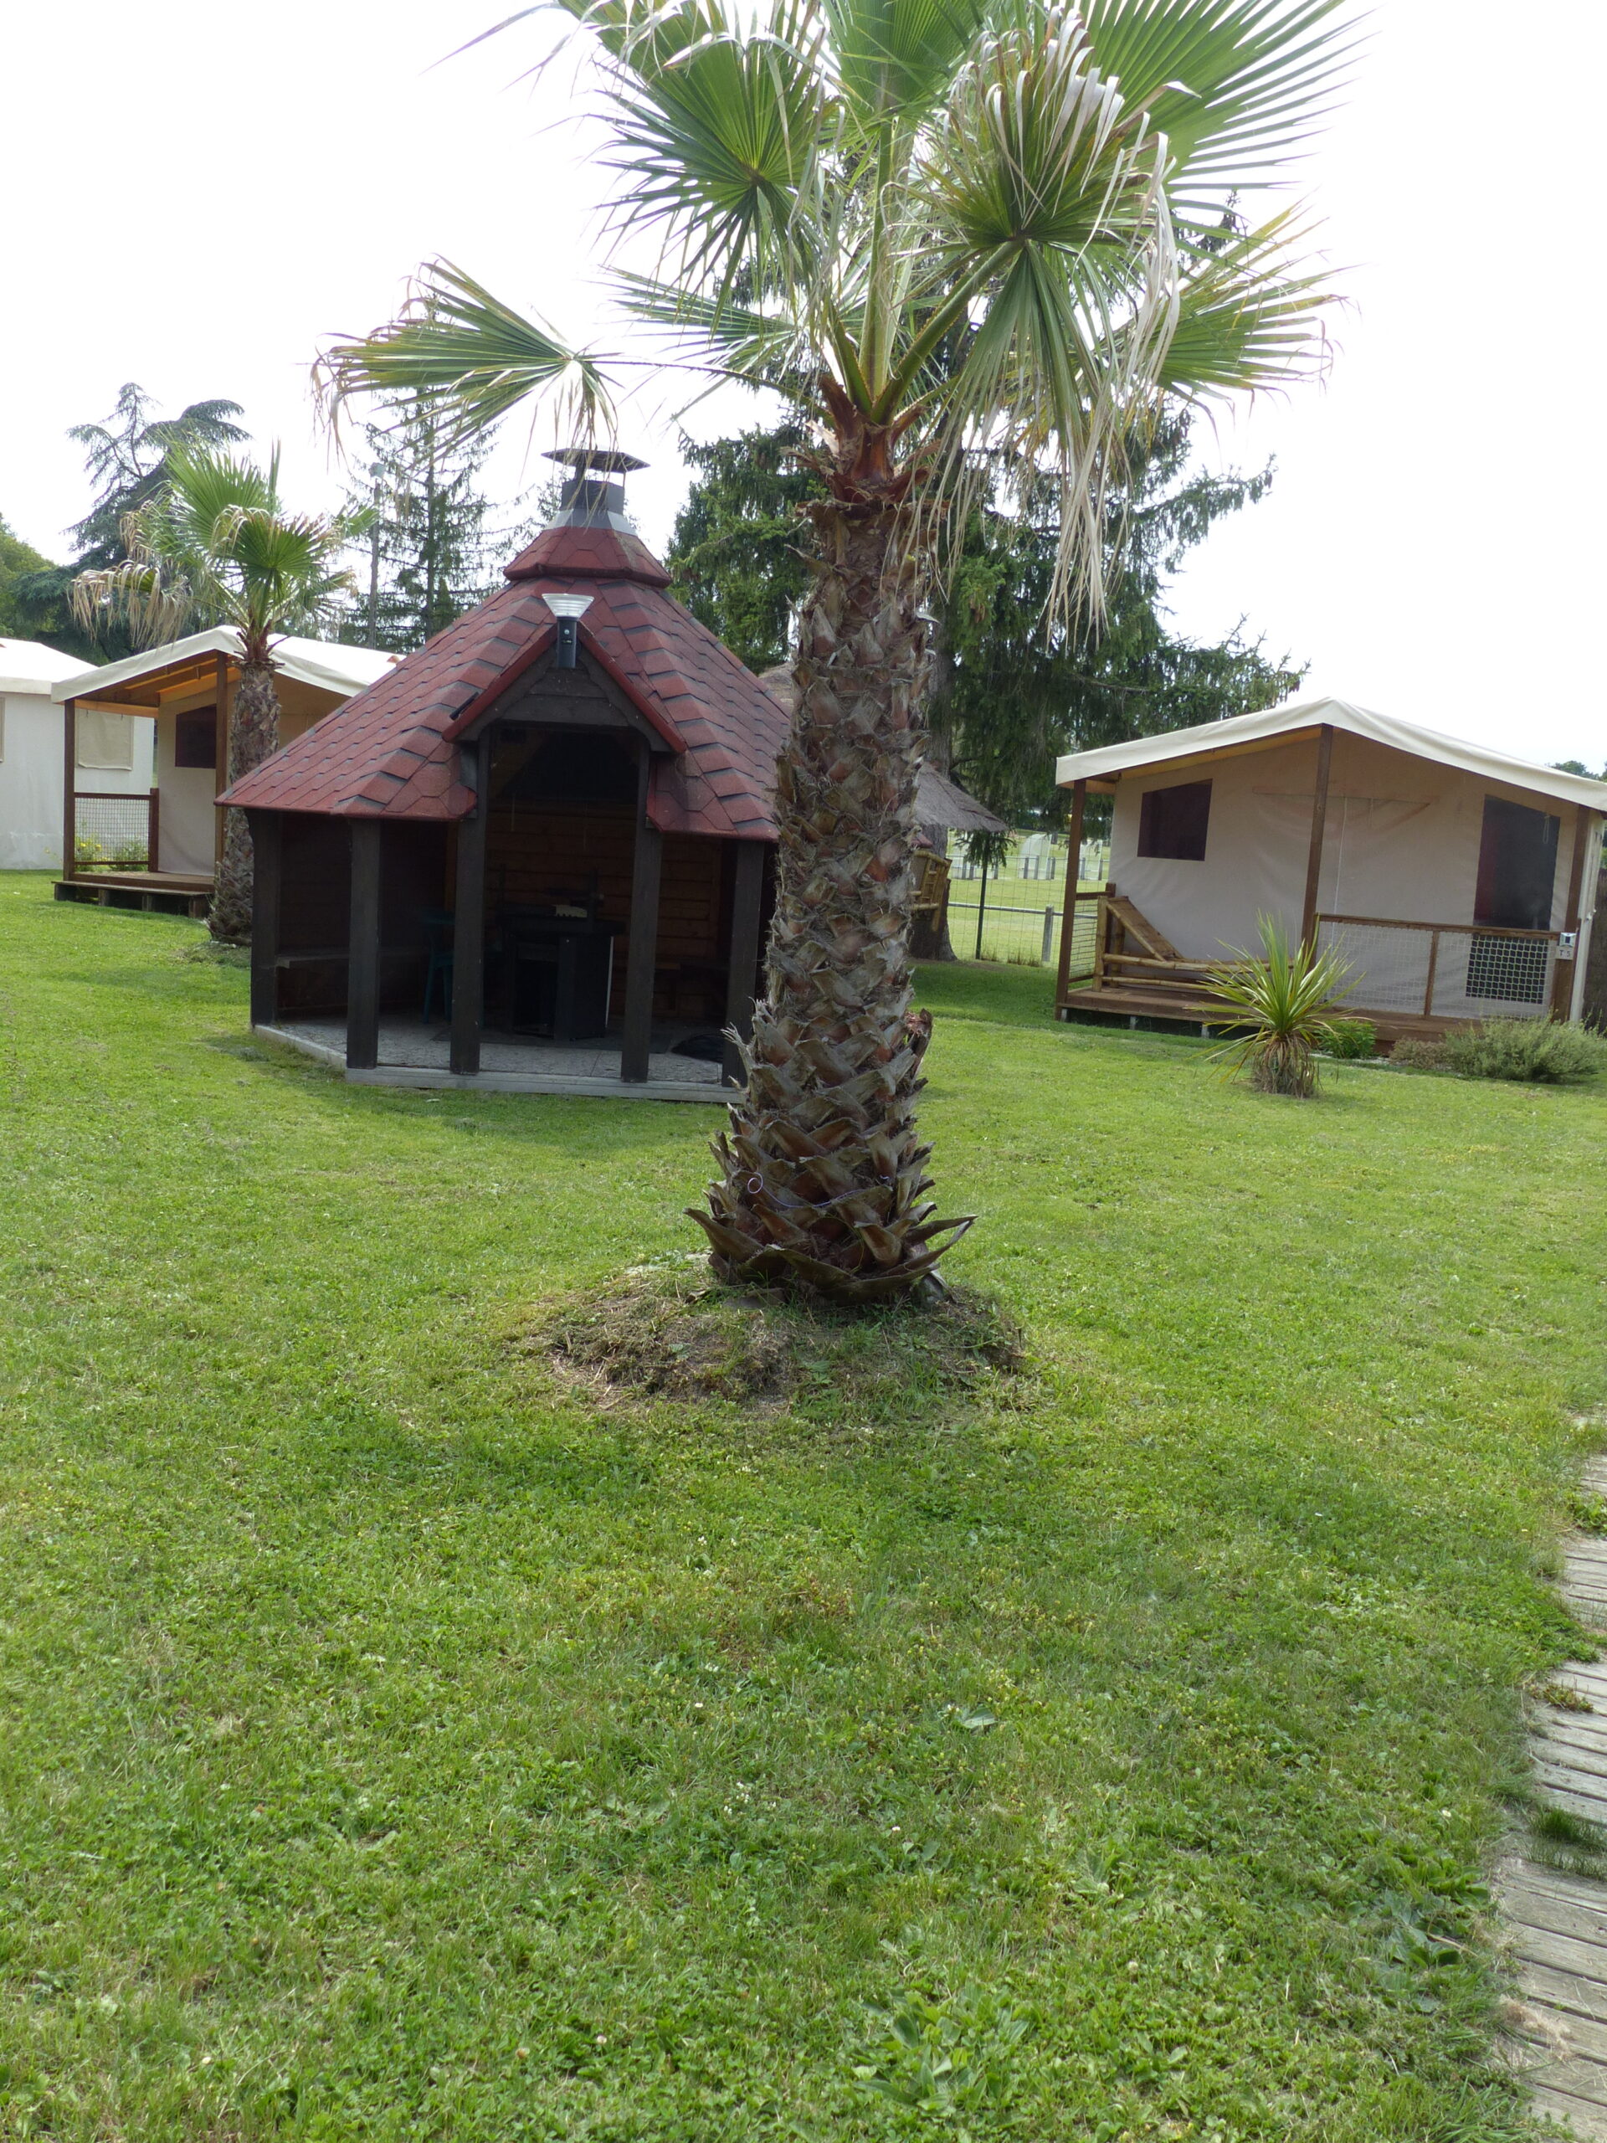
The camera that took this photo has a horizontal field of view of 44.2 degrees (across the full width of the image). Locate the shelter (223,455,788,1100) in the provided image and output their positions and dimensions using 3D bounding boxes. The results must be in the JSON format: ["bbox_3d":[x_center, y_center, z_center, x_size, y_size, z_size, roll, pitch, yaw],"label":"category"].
[{"bbox_3d":[-1.292,-1.790,11.474,4.150,3.430,3.850,3,8,-4],"label":"shelter"}]

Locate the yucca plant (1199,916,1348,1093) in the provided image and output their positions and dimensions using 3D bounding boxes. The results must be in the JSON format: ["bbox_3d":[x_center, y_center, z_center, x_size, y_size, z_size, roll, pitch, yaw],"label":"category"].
[{"bbox_3d":[3.136,-0.396,12.860,0.950,1.130,0.950,3,8,0],"label":"yucca plant"}]

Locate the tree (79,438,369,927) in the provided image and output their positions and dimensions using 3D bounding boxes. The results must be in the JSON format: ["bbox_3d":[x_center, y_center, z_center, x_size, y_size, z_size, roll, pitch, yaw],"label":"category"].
[{"bbox_3d":[-5.220,-3.325,17.744,2.500,4.300,2.500,3,8,0],"label":"tree"}]

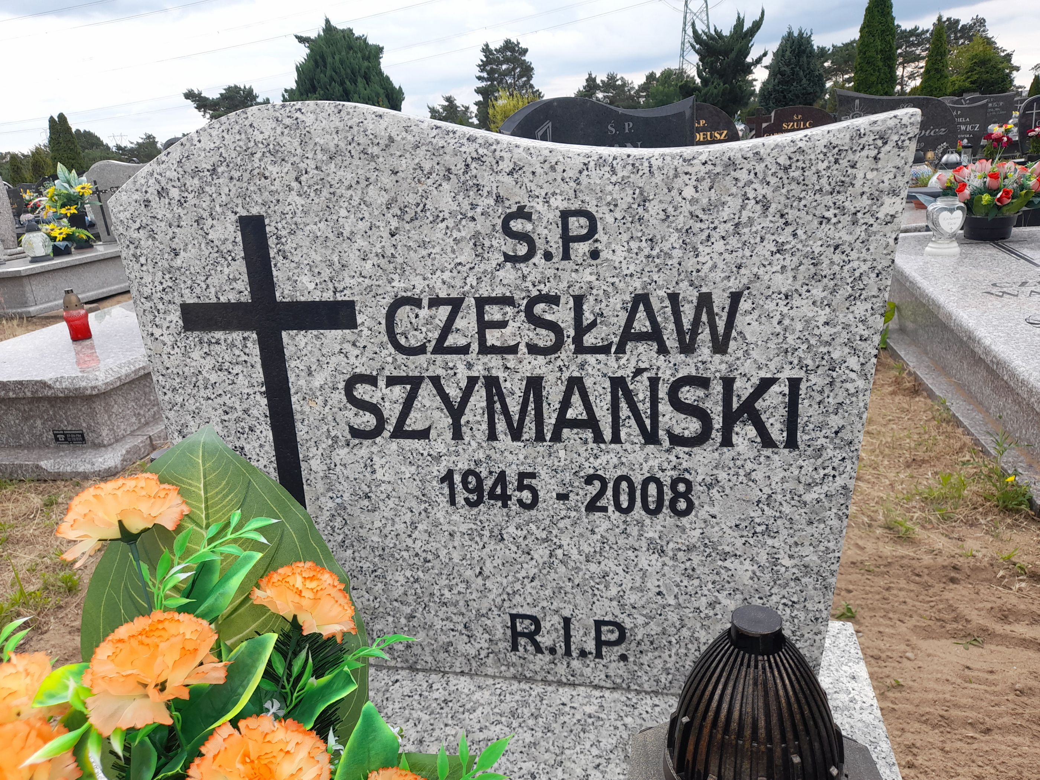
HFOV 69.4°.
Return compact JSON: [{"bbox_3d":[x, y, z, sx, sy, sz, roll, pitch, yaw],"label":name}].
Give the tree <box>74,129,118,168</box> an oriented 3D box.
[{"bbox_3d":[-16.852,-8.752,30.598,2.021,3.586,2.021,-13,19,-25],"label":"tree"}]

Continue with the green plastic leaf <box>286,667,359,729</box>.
[{"bbox_3d":[-0.139,0.215,0.520,0.066,0.020,0.034,-32,67,-24],"label":"green plastic leaf"}]

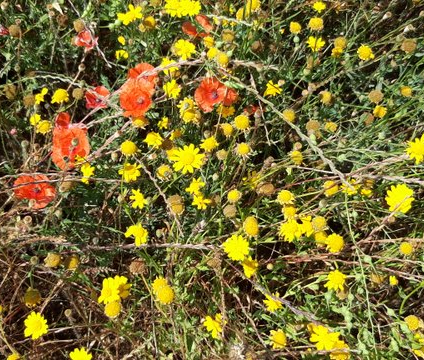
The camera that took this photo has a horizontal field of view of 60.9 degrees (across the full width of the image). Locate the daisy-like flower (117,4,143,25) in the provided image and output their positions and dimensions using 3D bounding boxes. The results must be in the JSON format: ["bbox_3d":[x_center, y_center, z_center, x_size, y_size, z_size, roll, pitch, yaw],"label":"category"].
[{"bbox_3d":[-0.162,-0.326,0.710,0.048,0.018,0.048,0,57,0],"label":"daisy-like flower"}]

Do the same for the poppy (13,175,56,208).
[{"bbox_3d":[-0.280,0.019,0.570,0.066,0.028,0.066,0,57,0],"label":"poppy"}]

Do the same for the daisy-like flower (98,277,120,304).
[{"bbox_3d":[-0.119,0.128,0.419,0.029,0.012,0.029,-8,63,13],"label":"daisy-like flower"}]

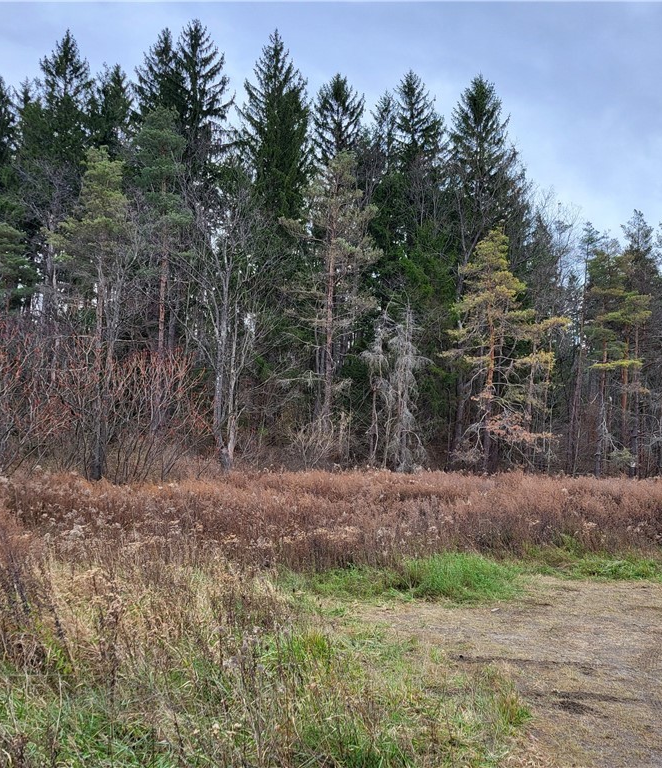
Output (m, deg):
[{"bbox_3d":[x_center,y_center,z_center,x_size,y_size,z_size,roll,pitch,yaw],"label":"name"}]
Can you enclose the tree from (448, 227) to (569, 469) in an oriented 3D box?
[{"bbox_3d":[7.170,-0.926,31.245,4.880,11.230,4.630,0,-6,0],"label":"tree"}]

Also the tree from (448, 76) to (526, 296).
[{"bbox_3d":[8.446,-5.753,41.775,4.870,22.920,4.630,0,-6,0],"label":"tree"}]

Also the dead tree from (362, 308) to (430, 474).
[{"bbox_3d":[2.606,0.745,31.079,2.590,7.870,2.460,0,-6,0],"label":"dead tree"}]

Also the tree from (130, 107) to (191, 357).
[{"bbox_3d":[-7.661,-3.915,34.557,3.060,17.830,2.910,0,-6,0],"label":"tree"}]

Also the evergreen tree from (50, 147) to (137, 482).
[{"bbox_3d":[-8.603,-2.245,27.859,3.040,13.180,2.890,0,-6,0],"label":"evergreen tree"}]

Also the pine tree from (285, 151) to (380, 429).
[{"bbox_3d":[0.067,-2.869,34.453,4.210,15.730,4.000,0,-6,0],"label":"pine tree"}]

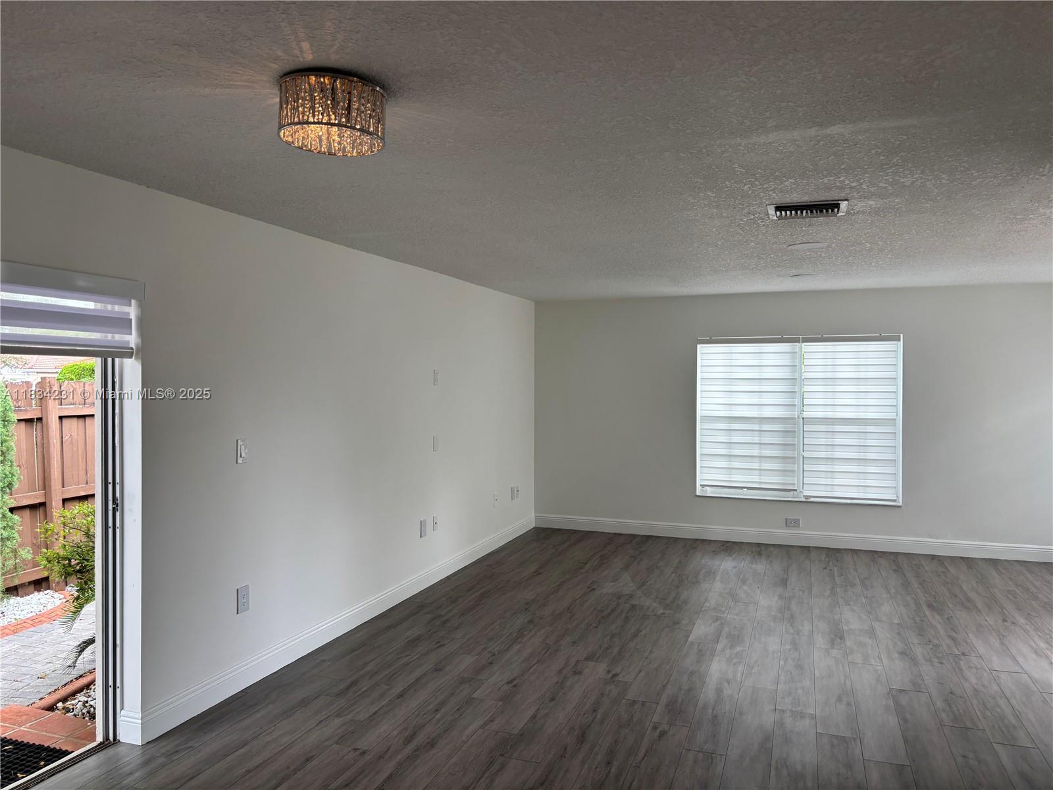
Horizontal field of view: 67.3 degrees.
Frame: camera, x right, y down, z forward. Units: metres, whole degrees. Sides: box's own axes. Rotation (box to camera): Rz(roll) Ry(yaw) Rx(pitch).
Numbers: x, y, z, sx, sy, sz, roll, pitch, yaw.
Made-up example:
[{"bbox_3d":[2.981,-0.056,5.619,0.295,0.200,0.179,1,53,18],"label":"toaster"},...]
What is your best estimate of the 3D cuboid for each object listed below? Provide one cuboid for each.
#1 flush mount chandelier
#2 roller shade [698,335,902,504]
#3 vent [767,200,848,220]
[{"bbox_3d":[-0.556,-0.802,2.261,0.300,0.148,0.300,0,1,0],"label":"flush mount chandelier"},{"bbox_3d":[2.608,0.228,7.657,1.860,1.570,0.080,1,1,19],"label":"roller shade"},{"bbox_3d":[1.390,-0.906,3.914,0.360,0.025,0.360,1,1,19],"label":"vent"}]

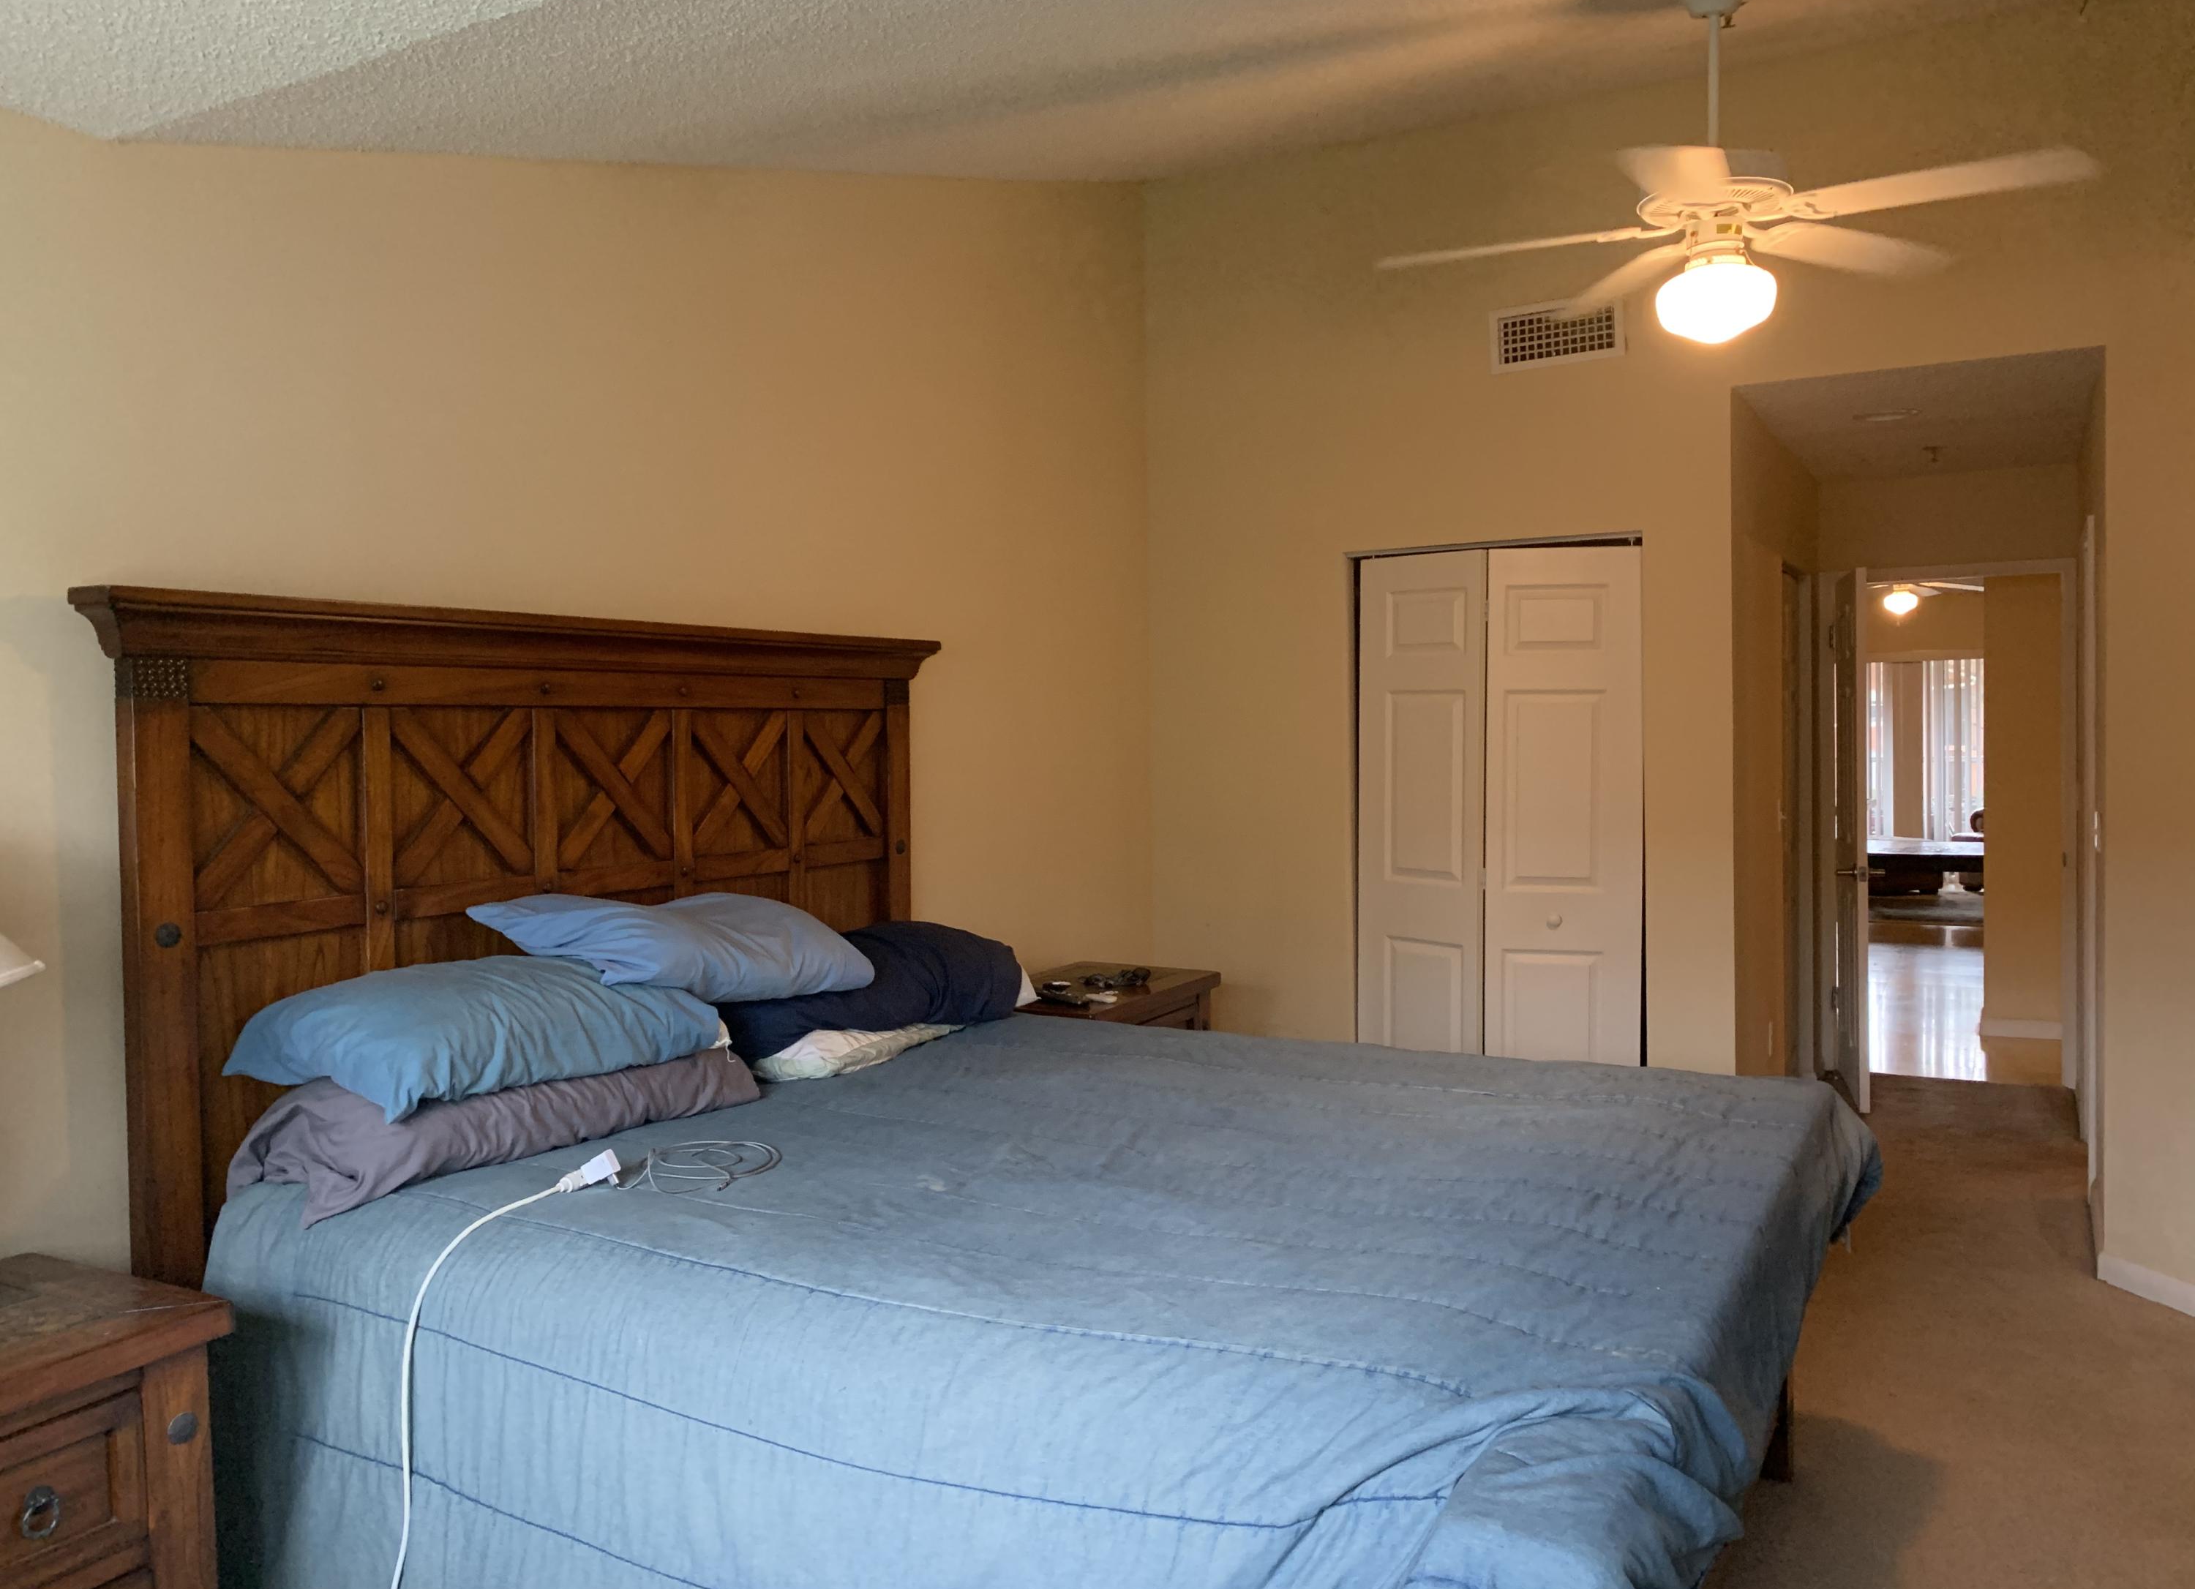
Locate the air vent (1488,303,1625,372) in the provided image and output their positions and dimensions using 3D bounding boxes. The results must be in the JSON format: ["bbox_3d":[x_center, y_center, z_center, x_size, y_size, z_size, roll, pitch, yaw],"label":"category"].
[{"bbox_3d":[1.371,-1.377,4.930,0.397,0.187,0.030,0,2,30],"label":"air vent"}]

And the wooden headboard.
[{"bbox_3d":[-0.991,0.504,3.470,0.115,1.722,2.153,0,2,30],"label":"wooden headboard"}]

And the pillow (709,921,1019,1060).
[{"bbox_3d":[-0.557,0.429,3.783,0.400,0.245,0.930,0,2,30],"label":"pillow"}]

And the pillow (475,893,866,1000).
[{"bbox_3d":[-0.792,0.313,3.307,0.420,0.240,0.860,0,2,30],"label":"pillow"}]

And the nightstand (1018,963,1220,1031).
[{"bbox_3d":[-0.045,0.928,4.751,0.500,0.753,0.840,0,2,30],"label":"nightstand"}]

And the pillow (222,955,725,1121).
[{"bbox_3d":[-1.034,0.393,2.901,0.420,0.235,0.850,0,2,30],"label":"pillow"}]

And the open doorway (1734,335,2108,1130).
[{"bbox_3d":[2.252,0.060,4.569,0.907,2.434,0.130,0,2,30],"label":"open doorway"}]

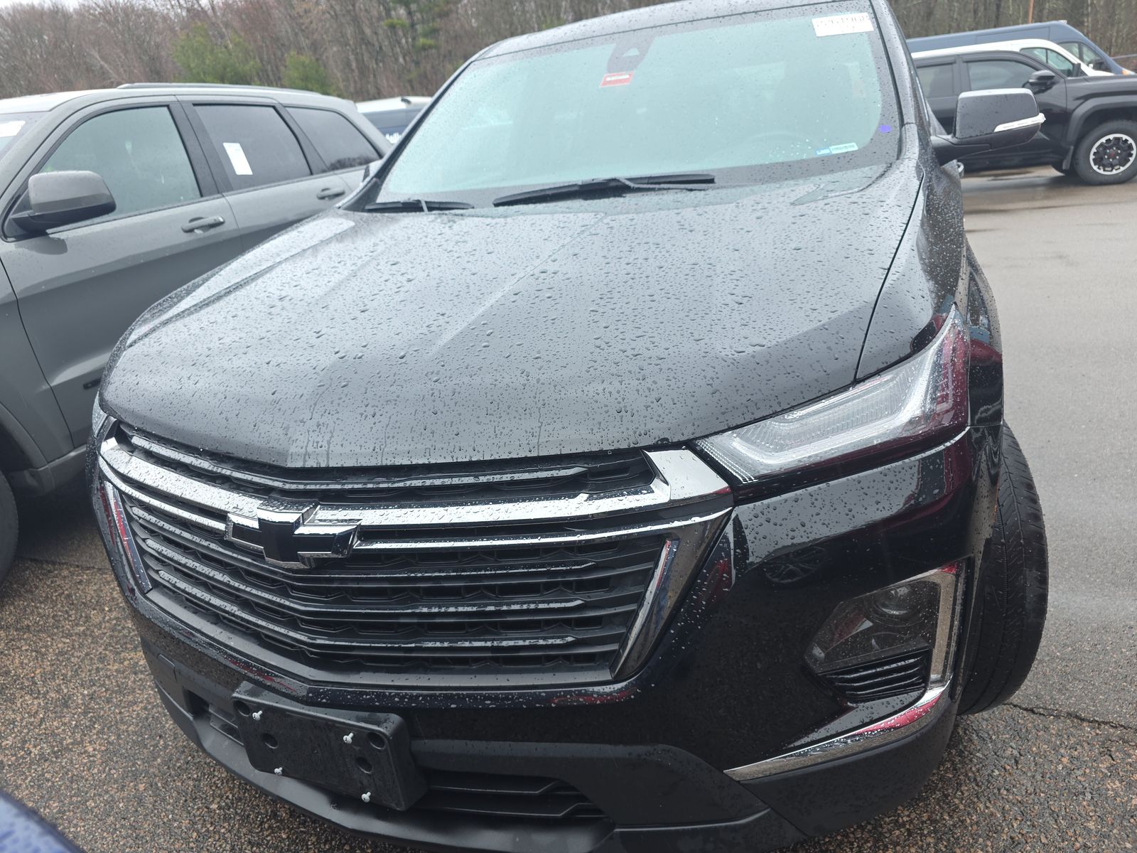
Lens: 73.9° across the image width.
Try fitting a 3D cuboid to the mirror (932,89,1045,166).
[{"bbox_3d":[1.108,-0.795,2.006,0.260,0.190,0.200,3,23,23],"label":"mirror"}]

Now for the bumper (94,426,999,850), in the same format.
[{"bbox_3d":[-0.287,0.296,1.450,1.970,0.680,0.680,3,23,23],"label":"bumper"}]

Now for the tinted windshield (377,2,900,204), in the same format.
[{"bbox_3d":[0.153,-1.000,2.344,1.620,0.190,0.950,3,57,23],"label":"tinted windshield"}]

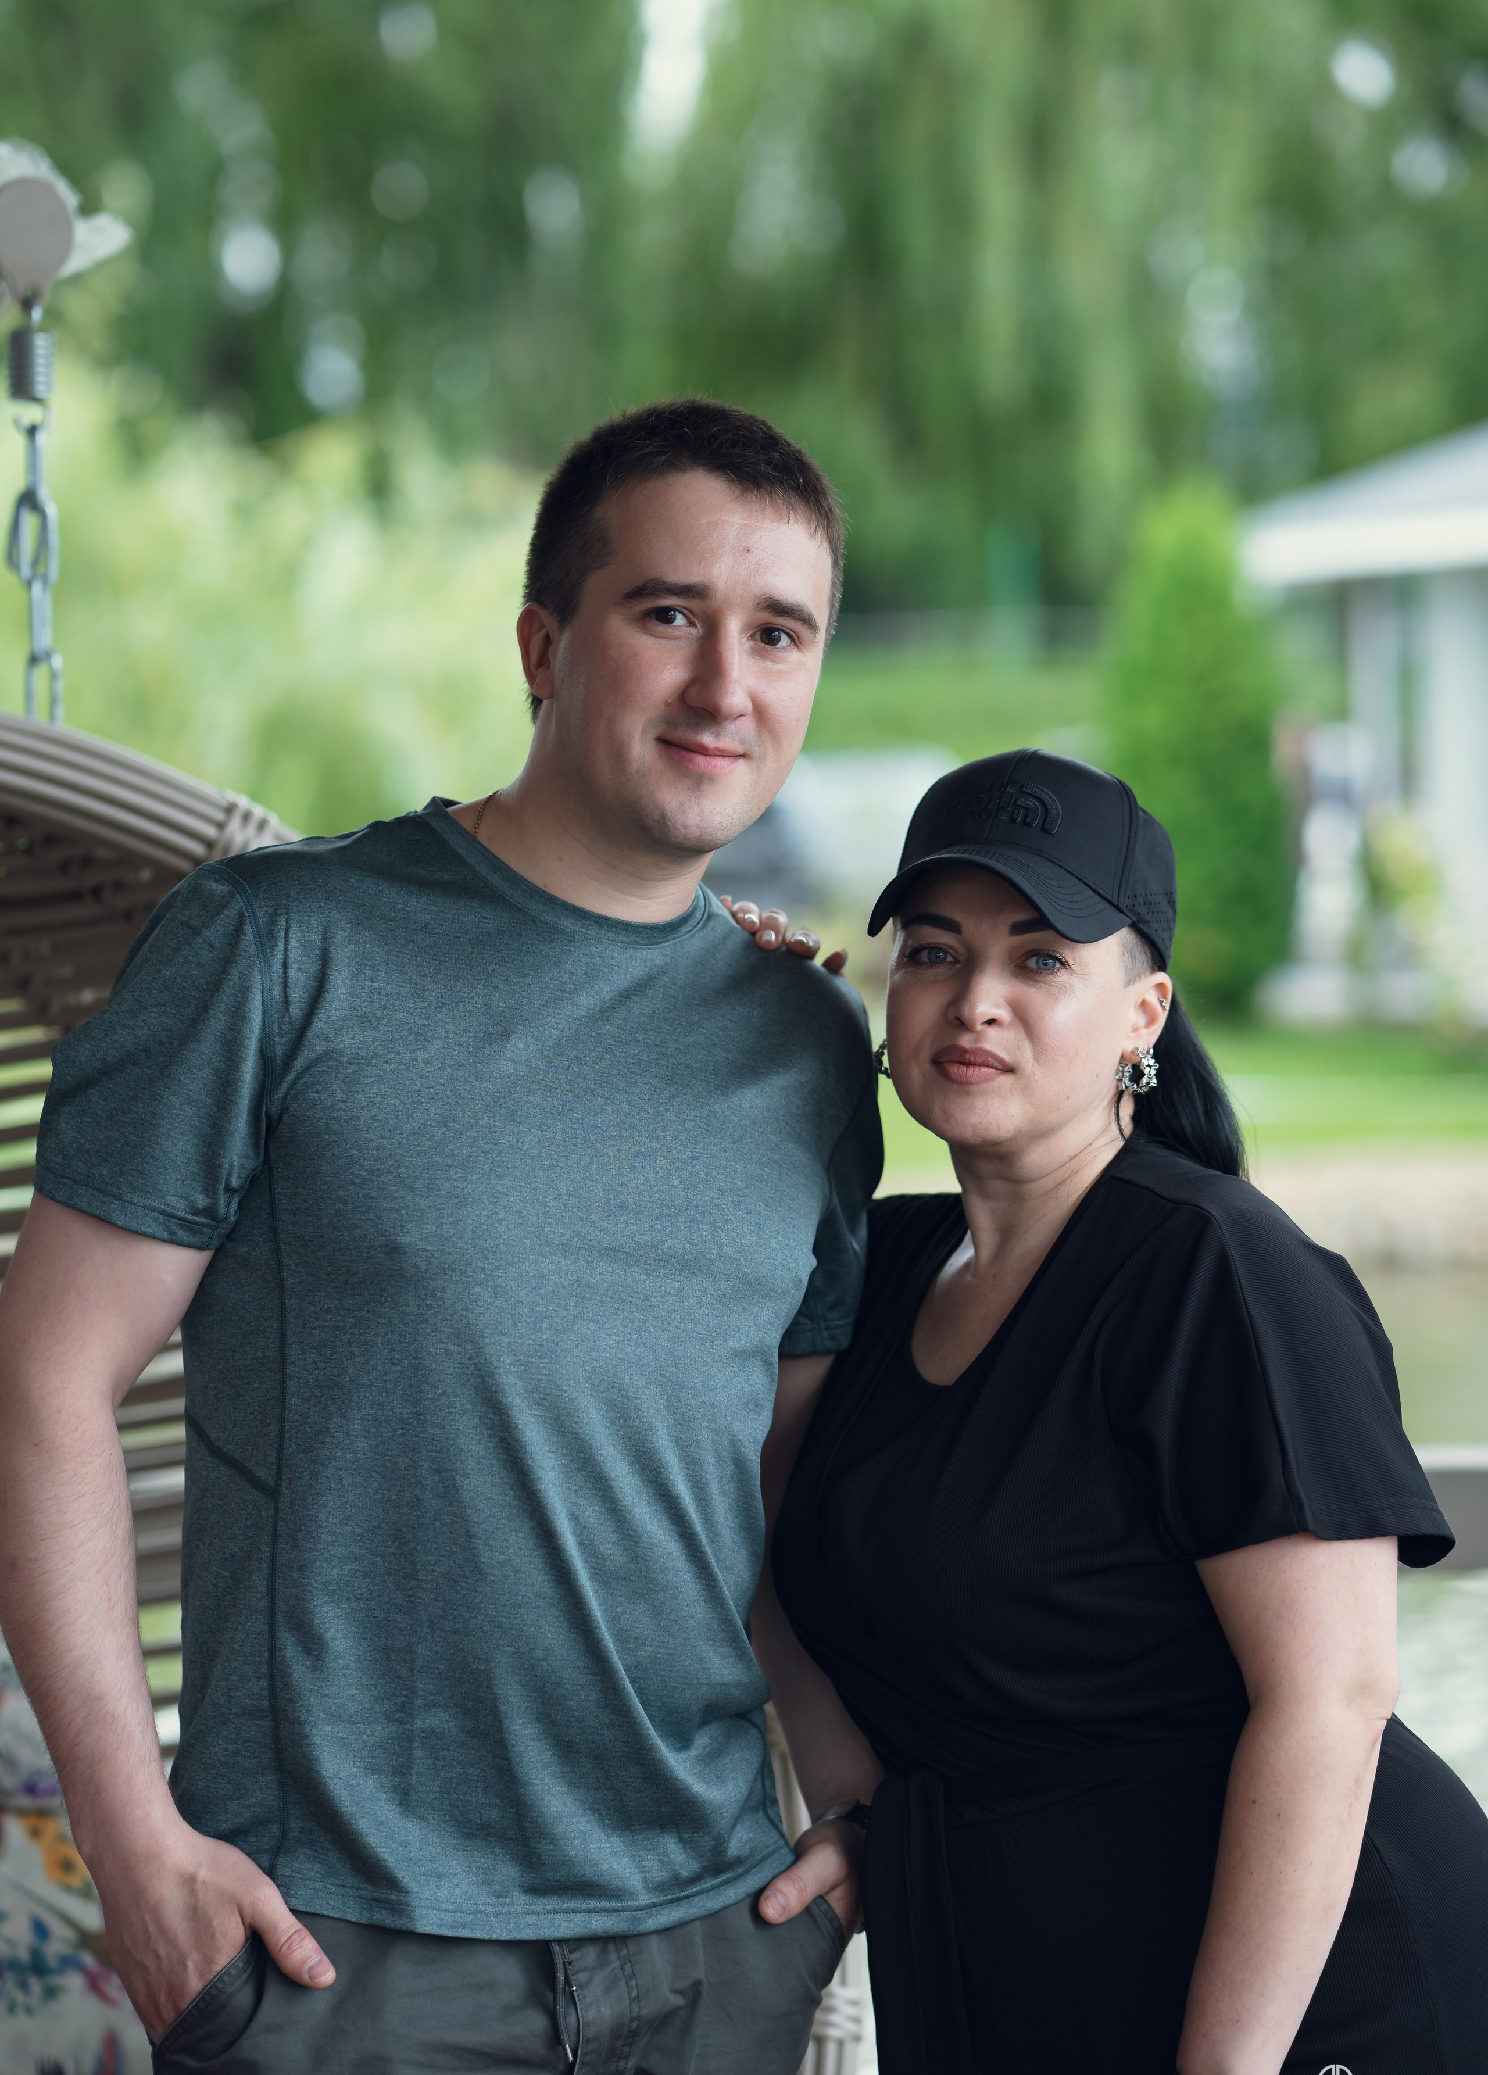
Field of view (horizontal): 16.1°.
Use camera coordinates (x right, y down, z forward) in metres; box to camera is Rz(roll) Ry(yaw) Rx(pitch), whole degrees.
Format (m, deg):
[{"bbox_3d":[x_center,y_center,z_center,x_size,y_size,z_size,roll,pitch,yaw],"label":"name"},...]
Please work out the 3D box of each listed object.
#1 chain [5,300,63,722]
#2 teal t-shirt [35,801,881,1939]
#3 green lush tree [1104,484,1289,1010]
[{"bbox_3d":[-0.432,-0.315,3.200,0.034,0.265,0.032,0,3,0],"label":"chain"},{"bbox_3d":[-0.156,0.178,2.870,0.490,0.615,0.280,2,3,-26],"label":"teal t-shirt"},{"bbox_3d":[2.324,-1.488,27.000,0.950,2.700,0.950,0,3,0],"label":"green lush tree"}]

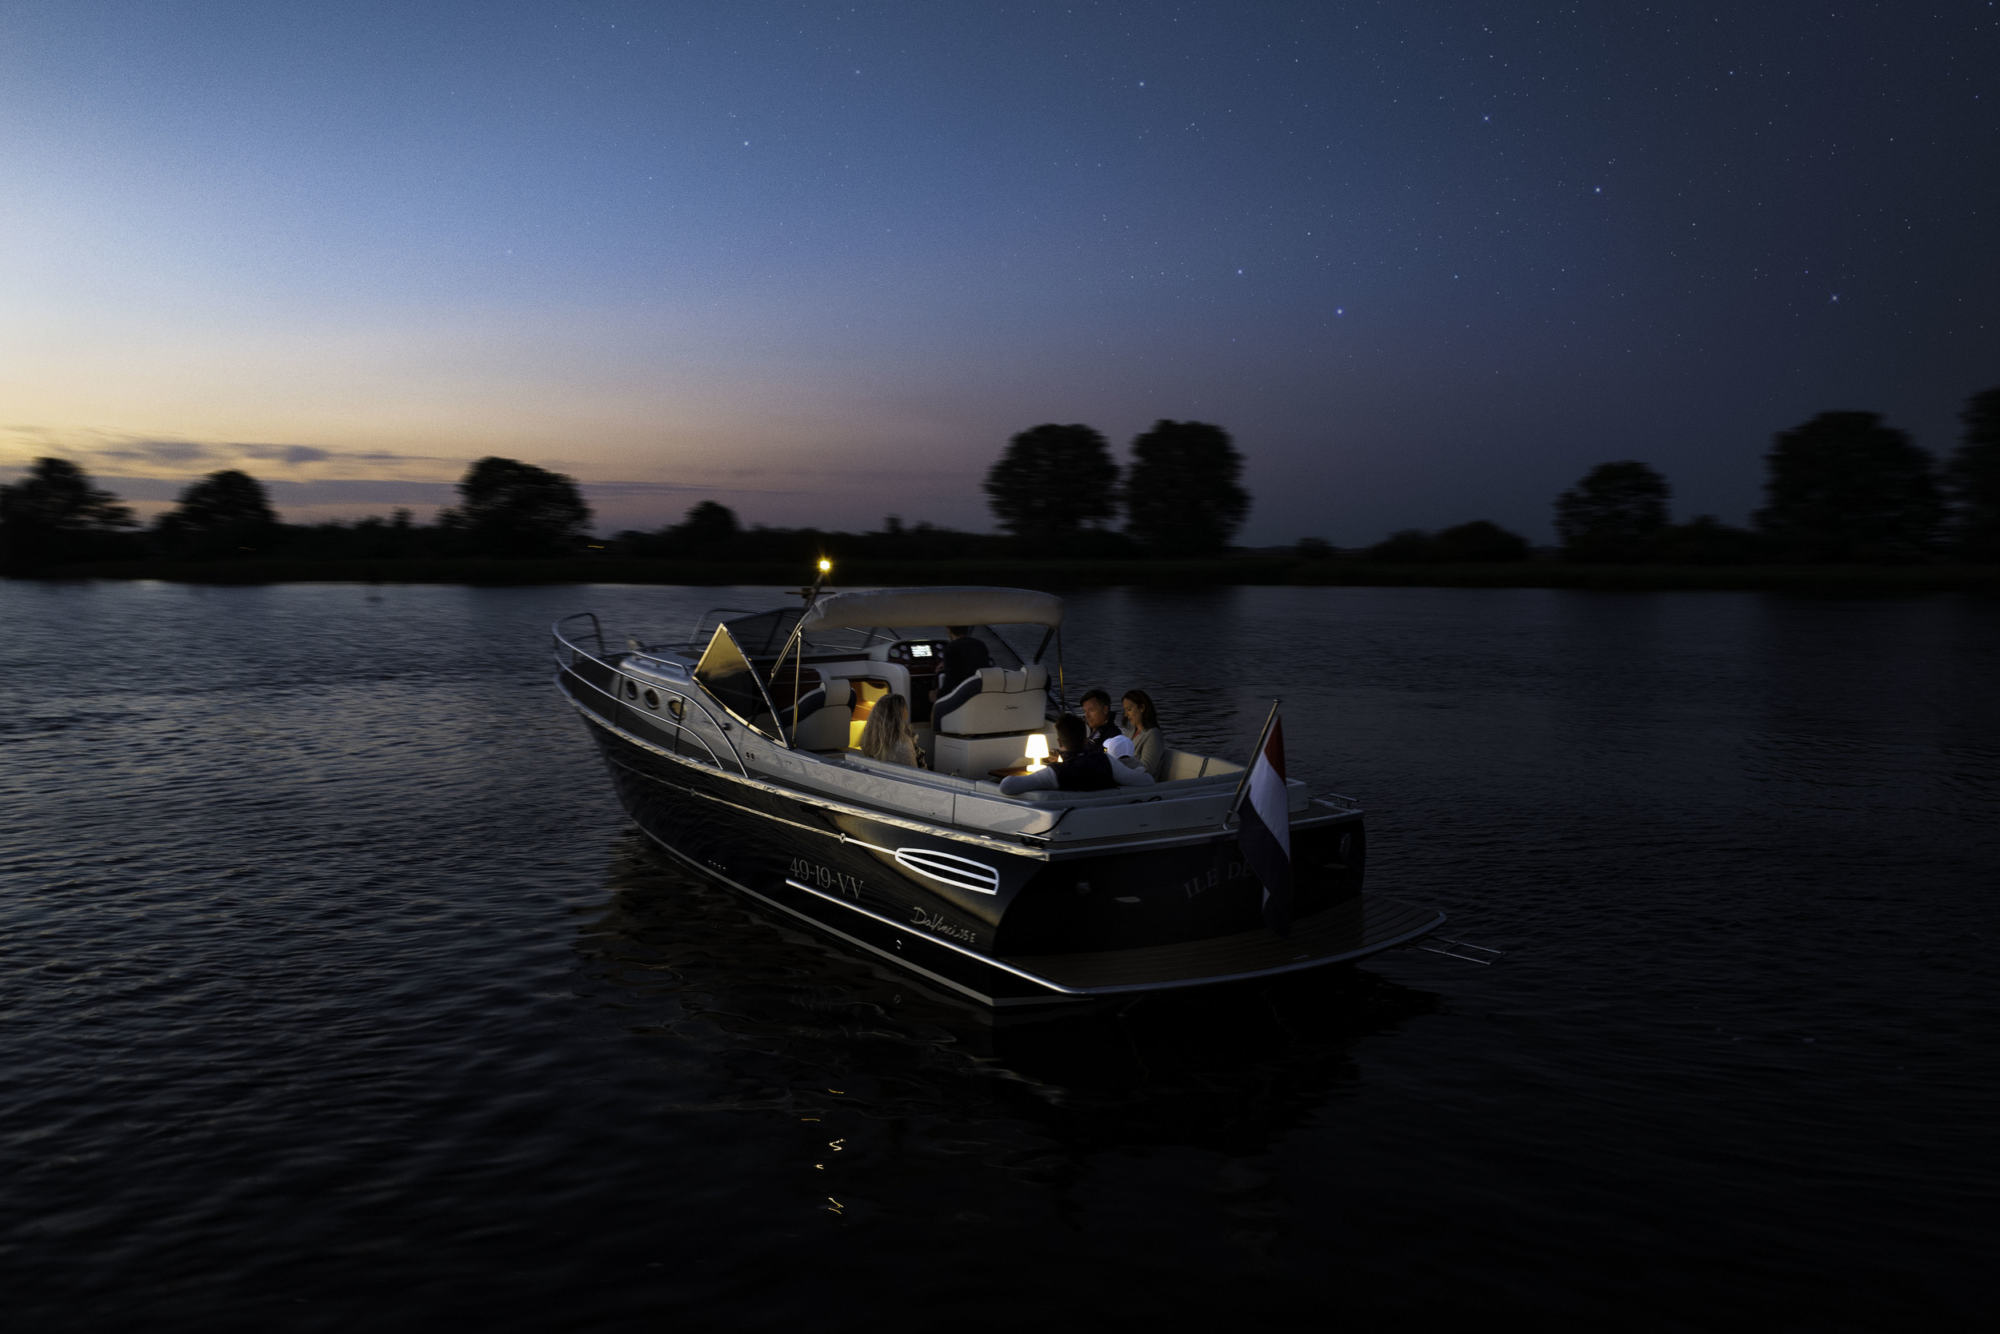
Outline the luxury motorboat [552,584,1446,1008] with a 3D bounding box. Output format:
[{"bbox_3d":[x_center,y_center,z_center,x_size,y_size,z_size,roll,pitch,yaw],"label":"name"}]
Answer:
[{"bbox_3d":[-1.608,0.505,13.710,3.587,2.603,11.121,-2,4,-38],"label":"luxury motorboat"}]

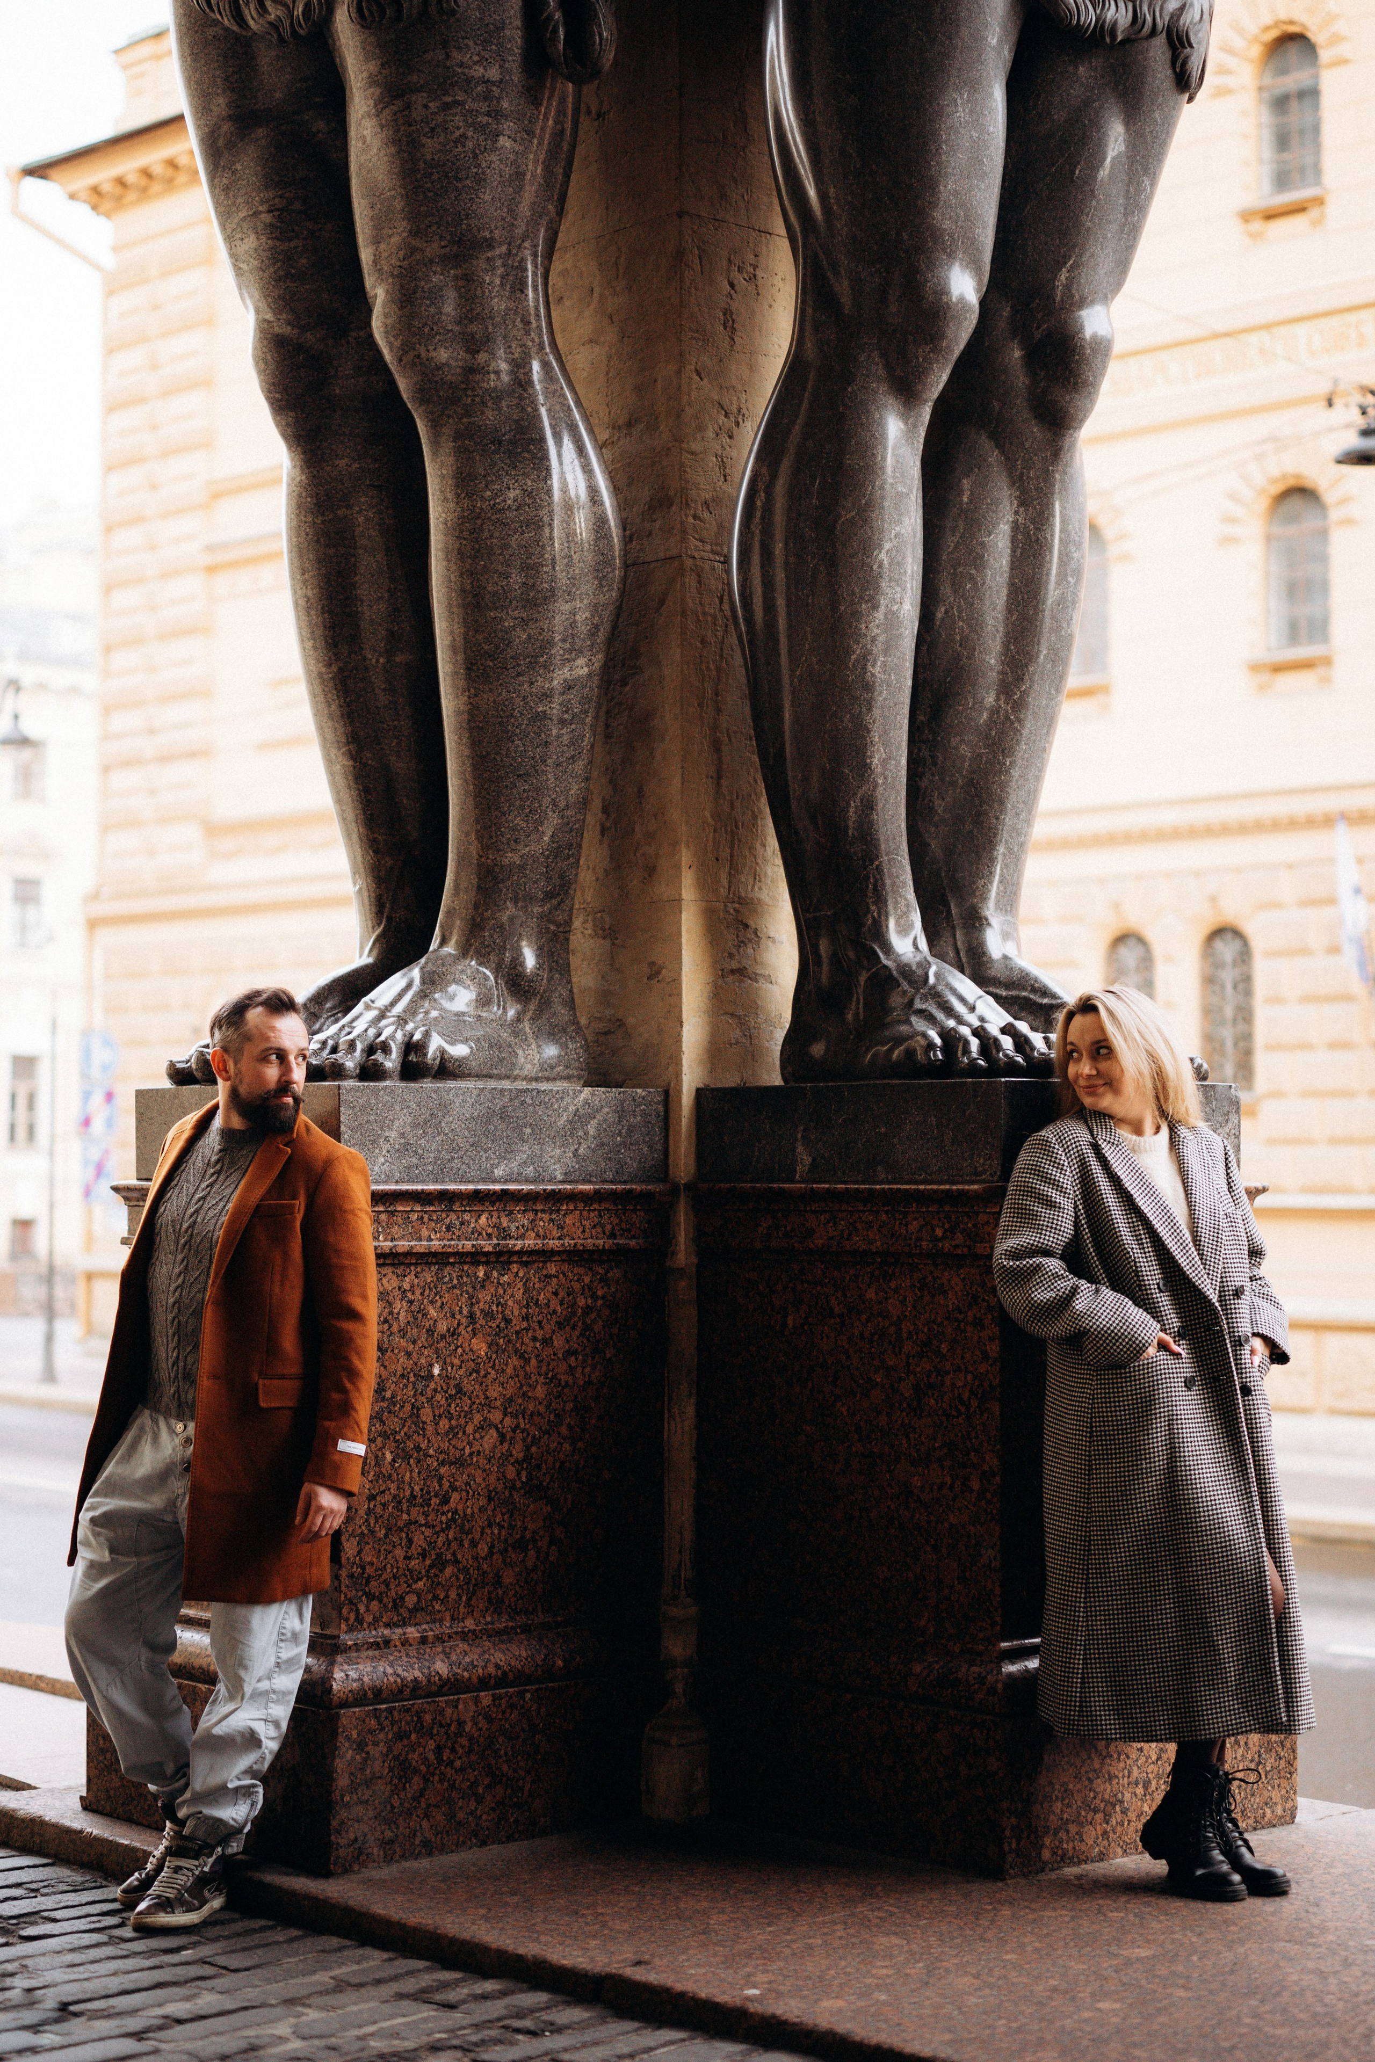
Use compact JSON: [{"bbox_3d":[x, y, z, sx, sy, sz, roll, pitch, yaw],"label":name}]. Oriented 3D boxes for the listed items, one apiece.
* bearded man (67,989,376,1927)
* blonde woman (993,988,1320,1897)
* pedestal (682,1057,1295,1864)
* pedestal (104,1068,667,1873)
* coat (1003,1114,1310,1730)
[{"bbox_3d":[-0.903,0.810,6.110,0.570,1.782,0.460,-3,-4,44],"label":"bearded man"},{"bbox_3d":[0.894,0.762,6.052,0.570,1.707,0.430,2,-3,-34],"label":"blonde woman"},{"bbox_3d":[0.620,0.882,6.645,0.892,1.525,0.944,2,-4,-42],"label":"pedestal"},{"bbox_3d":[-0.630,0.887,6.716,0.944,1.525,0.892,2,-4,-42],"label":"pedestal"},{"bbox_3d":[0.894,0.746,6.053,0.560,1.198,0.400,2,-3,-34],"label":"coat"}]

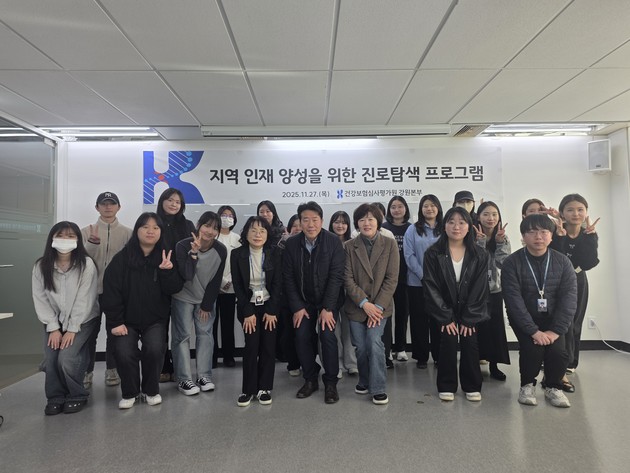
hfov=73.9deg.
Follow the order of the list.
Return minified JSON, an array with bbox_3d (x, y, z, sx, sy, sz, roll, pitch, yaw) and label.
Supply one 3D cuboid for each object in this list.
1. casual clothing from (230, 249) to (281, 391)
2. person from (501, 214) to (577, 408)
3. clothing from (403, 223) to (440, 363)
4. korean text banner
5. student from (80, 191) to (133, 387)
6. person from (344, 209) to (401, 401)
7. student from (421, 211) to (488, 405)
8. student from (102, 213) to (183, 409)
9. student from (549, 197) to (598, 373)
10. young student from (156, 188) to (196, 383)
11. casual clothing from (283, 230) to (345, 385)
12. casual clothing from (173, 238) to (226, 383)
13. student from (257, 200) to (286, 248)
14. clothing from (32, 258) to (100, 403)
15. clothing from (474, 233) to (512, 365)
[{"bbox_3d":[-0.454,0.634,3.250,0.410,1.160,0.480,-1,-3,-2],"label":"casual clothing"},{"bbox_3d":[1.747,0.546,3.273,0.548,1.400,0.620,-1,-3,14],"label":"person"},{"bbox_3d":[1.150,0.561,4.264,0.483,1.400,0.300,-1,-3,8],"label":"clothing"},{"bbox_3d":[0.084,-0.678,4.670,4.000,0.640,0.020,-1,-3,-1],"label":"korean text banner"},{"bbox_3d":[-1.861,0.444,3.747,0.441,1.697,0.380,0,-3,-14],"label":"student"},{"bbox_3d":[0.436,0.510,3.290,0.440,1.490,0.580,-1,-3,2],"label":"person"},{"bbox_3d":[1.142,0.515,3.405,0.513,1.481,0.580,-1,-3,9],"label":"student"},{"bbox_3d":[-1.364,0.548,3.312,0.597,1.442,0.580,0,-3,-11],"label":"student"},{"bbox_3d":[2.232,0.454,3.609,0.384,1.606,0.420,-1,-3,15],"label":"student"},{"bbox_3d":[-1.311,0.429,3.867,0.415,1.730,0.340,0,-3,-10],"label":"young student"},{"bbox_3d":[-0.012,0.568,3.404,0.495,1.219,0.560,0,-3,0],"label":"casual clothing"},{"bbox_3d":[-0.974,0.604,3.530,0.460,1.200,0.500,0,-3,-6],"label":"casual clothing"},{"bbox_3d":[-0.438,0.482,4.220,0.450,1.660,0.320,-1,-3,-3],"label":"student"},{"bbox_3d":[-1.895,0.704,3.194,0.474,1.071,0.550,1,-3,-20],"label":"clothing"},{"bbox_3d":[1.645,0.574,3.881,0.333,1.181,0.340,-1,-3,11],"label":"clothing"}]

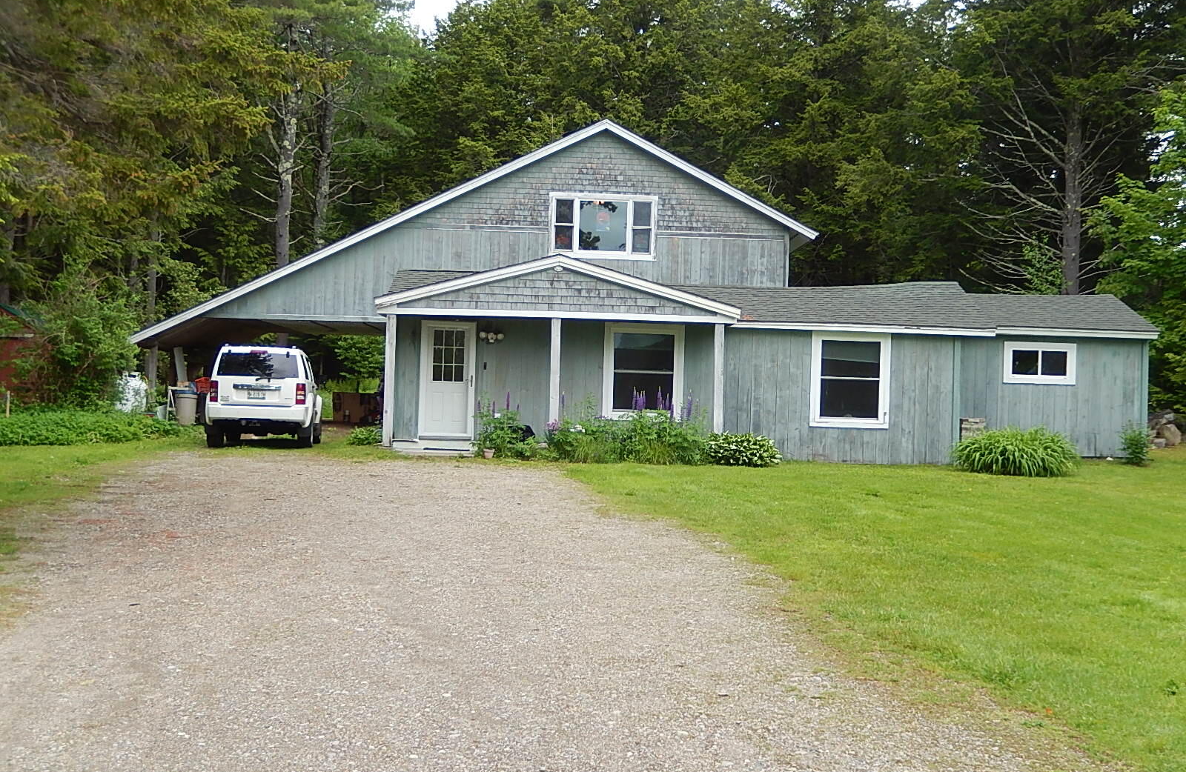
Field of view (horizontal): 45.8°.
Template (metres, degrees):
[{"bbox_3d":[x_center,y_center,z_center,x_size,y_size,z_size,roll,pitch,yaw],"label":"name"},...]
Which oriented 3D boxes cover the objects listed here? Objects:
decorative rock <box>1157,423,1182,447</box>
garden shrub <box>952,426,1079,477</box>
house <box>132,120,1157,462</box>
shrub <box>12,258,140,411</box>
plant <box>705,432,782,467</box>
[{"bbox_3d":[12.021,1.029,29.300,0.520,0.470,0.450,2,-1,-3],"label":"decorative rock"},{"bbox_3d":[7.136,1.086,23.700,2.100,0.800,1.700,2,-1,-3],"label":"garden shrub"},{"bbox_3d":[0.587,-1.868,28.496,18.651,6.350,9.787,2,-1,-3],"label":"house"},{"bbox_3d":[-9.855,-0.804,26.800,2.350,3.100,2.200,2,-1,-3],"label":"shrub"},{"bbox_3d":[2.540,1.063,23.700,1.300,0.570,1.100,2,-1,-3],"label":"plant"}]

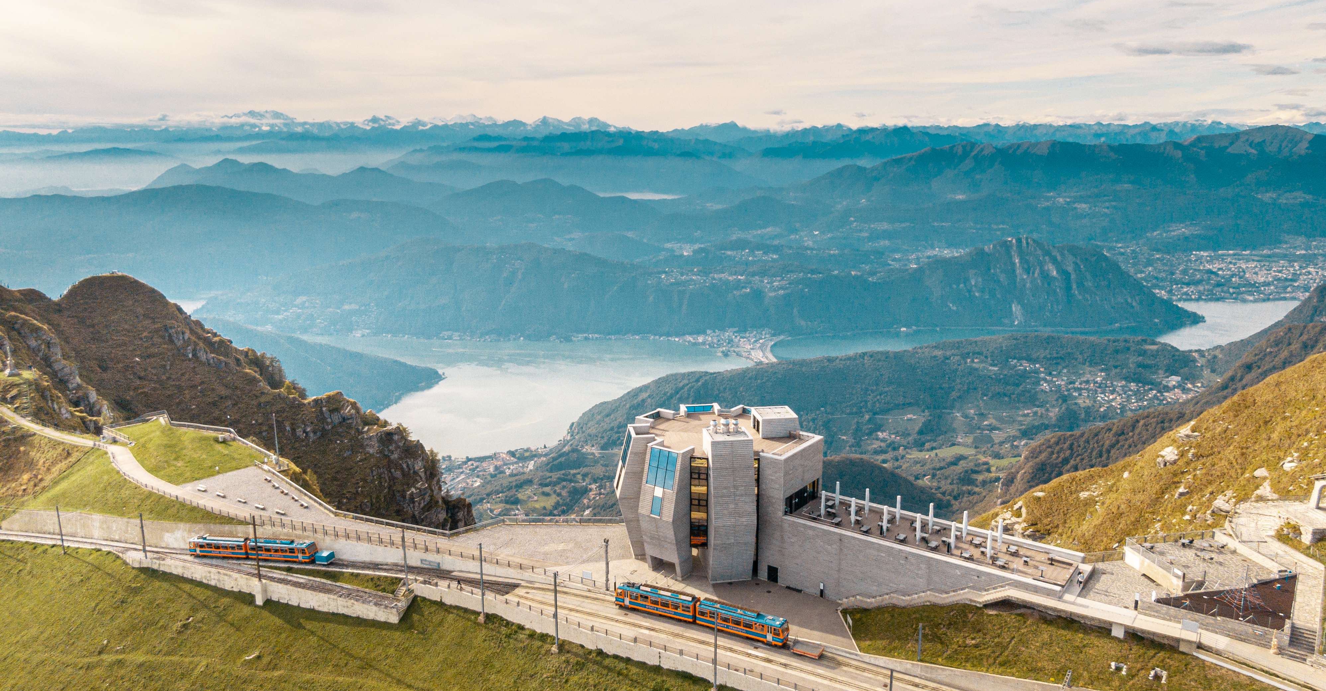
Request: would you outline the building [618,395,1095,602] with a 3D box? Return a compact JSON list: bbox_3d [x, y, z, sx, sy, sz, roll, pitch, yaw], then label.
[{"bbox_3d":[23.150,22.200,127.770,66.200,21.500,27.300,9,15,35],"label":"building"}]

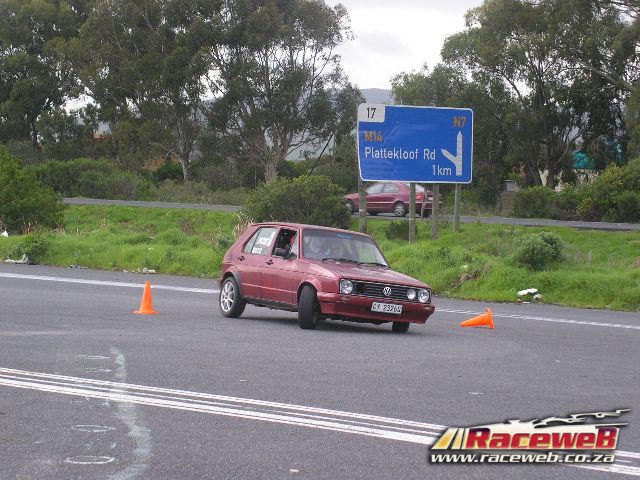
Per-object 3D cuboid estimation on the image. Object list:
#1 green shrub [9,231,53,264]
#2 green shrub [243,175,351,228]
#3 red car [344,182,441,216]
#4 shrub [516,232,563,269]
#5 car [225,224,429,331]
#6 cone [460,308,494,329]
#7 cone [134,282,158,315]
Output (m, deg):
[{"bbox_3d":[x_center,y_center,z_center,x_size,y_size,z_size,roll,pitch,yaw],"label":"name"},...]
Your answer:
[{"bbox_3d":[-6.365,0.154,46.500,0.950,0.730,0.850,2,1,0],"label":"green shrub"},{"bbox_3d":[-0.691,-1.118,62.000,3.150,1.650,2.700,2,1,0],"label":"green shrub"},{"bbox_3d":[2.517,-1.554,78.000,4.200,1.400,1.670,3,2,41],"label":"red car"},{"bbox_3d":[4.739,0.237,45.500,1.080,0.880,1.000,2,1,0],"label":"shrub"},{"bbox_3d":[0.016,0.472,28.416,1.630,1.370,3.760,4,0,-27],"label":"car"},{"bbox_3d":[2.179,1.121,29.350,0.480,0.300,0.300,-13,0,-13],"label":"cone"},{"bbox_3d":[-2.424,0.808,29.450,0.310,0.480,0.310,1,2,-45],"label":"cone"}]

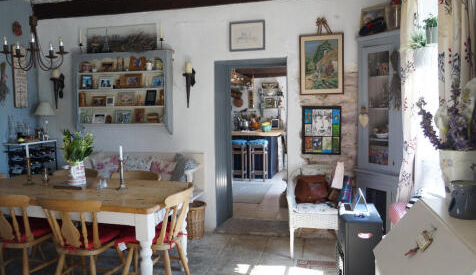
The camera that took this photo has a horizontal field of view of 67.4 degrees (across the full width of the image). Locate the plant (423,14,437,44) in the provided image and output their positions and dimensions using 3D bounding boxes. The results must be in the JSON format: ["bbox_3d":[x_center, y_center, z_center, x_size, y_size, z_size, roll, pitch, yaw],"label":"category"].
[{"bbox_3d":[1.448,-0.811,2.680,0.135,0.225,0.135,0,4,13],"label":"plant"}]

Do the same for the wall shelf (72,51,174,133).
[{"bbox_3d":[-1.405,-0.534,4.361,1.240,0.980,0.180,0,3,14],"label":"wall shelf"}]

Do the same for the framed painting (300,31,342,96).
[{"bbox_3d":[0.903,-0.790,3.843,0.456,0.645,0.030,0,3,14],"label":"framed painting"}]

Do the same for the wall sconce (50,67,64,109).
[{"bbox_3d":[-2.317,-0.626,4.583,0.125,0.540,0.160,0,3,14],"label":"wall sconce"}]

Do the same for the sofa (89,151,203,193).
[{"bbox_3d":[-1.225,0.667,4.163,1.580,0.920,0.600,0,3,14],"label":"sofa"}]

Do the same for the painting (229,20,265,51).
[{"bbox_3d":[0.103,-1.079,3.793,0.385,0.305,0.025,0,4,13],"label":"painting"}]

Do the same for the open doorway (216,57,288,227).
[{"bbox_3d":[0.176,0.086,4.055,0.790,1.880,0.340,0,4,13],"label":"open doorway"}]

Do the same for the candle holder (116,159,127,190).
[{"bbox_3d":[-0.969,0.312,2.990,0.083,0.237,0.083,0,3,14],"label":"candle holder"}]

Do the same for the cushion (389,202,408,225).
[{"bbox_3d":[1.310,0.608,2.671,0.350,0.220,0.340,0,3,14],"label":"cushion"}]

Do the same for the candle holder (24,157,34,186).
[{"bbox_3d":[-1.884,0.298,3.213,0.082,0.235,0.082,0,4,13],"label":"candle holder"}]

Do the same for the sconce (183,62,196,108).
[{"bbox_3d":[-0.514,-0.550,3.899,0.110,0.440,0.175,0,4,13],"label":"sconce"}]

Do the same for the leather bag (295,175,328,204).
[{"bbox_3d":[0.737,0.521,3.576,0.330,0.275,0.150,0,4,6],"label":"leather bag"}]

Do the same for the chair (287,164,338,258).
[{"bbox_3d":[0.795,0.723,3.627,0.560,0.840,0.570,0,3,14],"label":"chair"}]

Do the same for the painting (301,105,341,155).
[{"bbox_3d":[0.867,-0.072,3.685,0.395,0.500,0.030,0,4,13],"label":"painting"}]

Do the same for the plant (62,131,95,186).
[{"bbox_3d":[-1.373,0.166,3.038,0.265,0.470,0.255,0,4,13],"label":"plant"}]

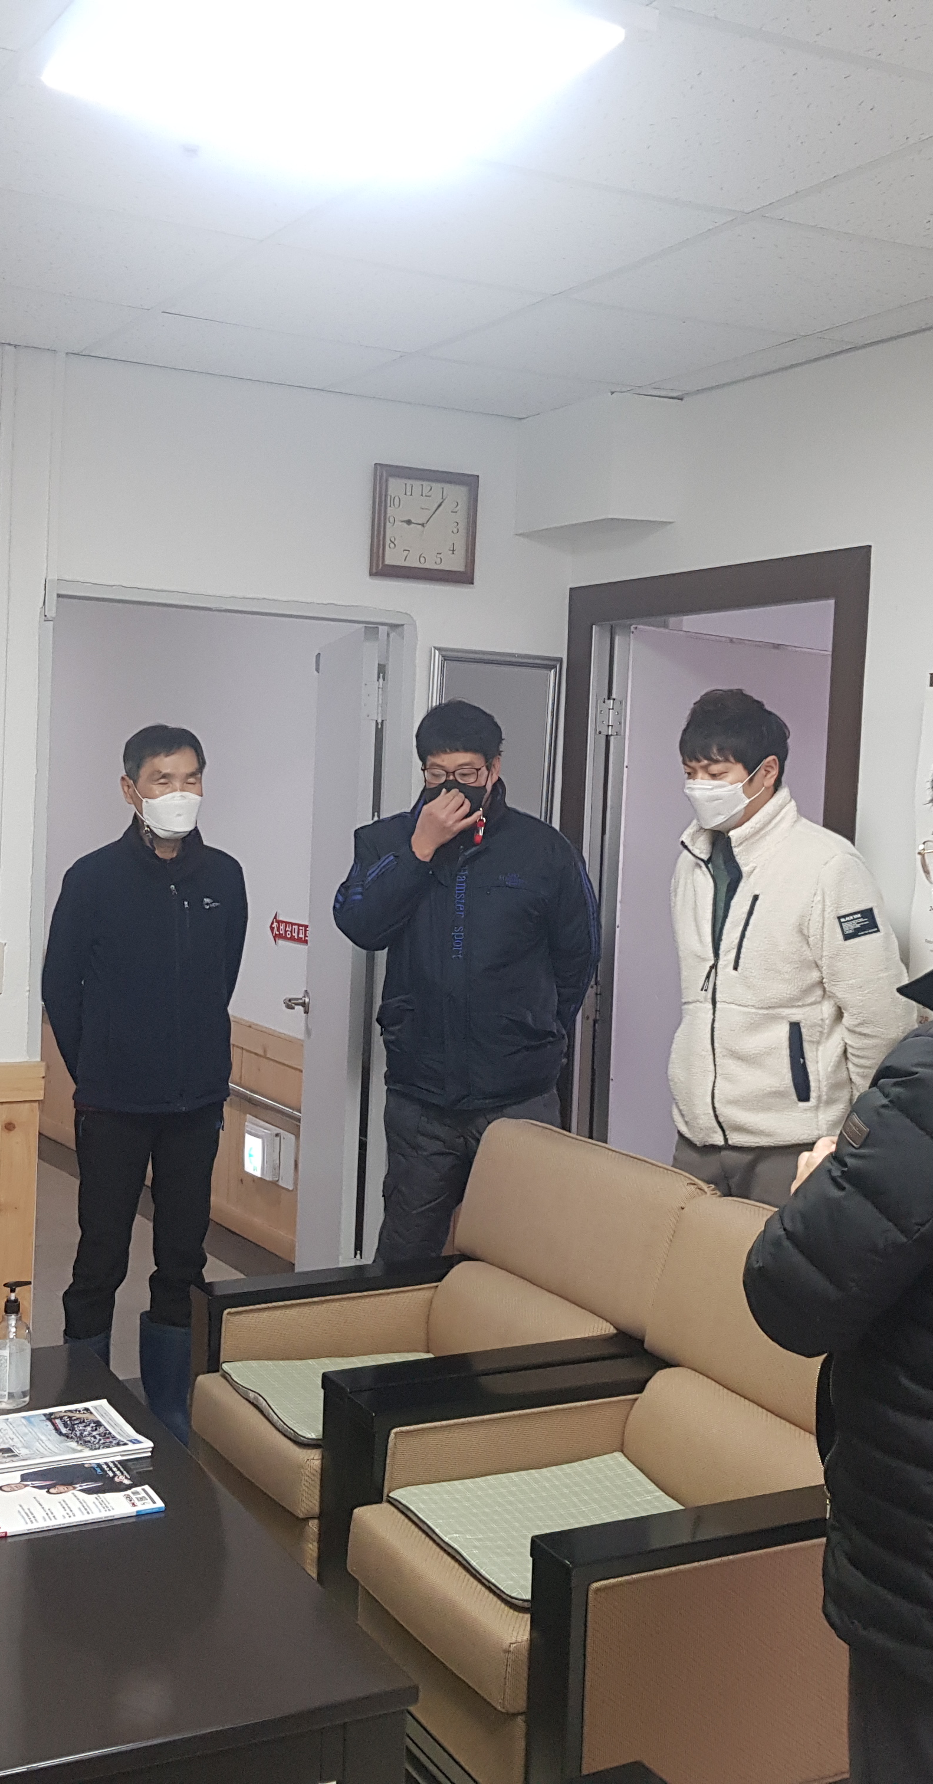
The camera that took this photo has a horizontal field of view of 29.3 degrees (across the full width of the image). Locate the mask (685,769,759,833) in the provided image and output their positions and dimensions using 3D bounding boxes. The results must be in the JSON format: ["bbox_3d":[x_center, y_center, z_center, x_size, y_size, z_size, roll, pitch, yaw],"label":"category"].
[{"bbox_3d":[0.488,-0.170,3.440,0.085,0.108,0.125,-12,12,-38],"label":"mask"}]

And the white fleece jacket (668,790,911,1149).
[{"bbox_3d":[0.619,0.142,3.450,0.330,0.660,0.490,-1,5,-38],"label":"white fleece jacket"}]

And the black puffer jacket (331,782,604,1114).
[{"bbox_3d":[0.002,0.116,4.050,0.540,0.690,0.360,3,4,10],"label":"black puffer jacket"}]

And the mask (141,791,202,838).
[{"bbox_3d":[-0.632,-0.165,3.830,0.122,0.098,0.080,0,4,-27],"label":"mask"}]

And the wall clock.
[{"bbox_3d":[-0.102,-0.928,4.535,0.283,0.283,0.040,0,4,-29],"label":"wall clock"}]

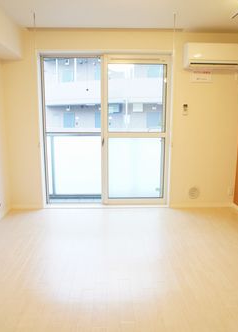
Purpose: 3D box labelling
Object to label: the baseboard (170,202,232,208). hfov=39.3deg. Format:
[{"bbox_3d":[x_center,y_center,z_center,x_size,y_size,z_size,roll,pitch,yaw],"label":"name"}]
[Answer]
[{"bbox_3d":[1.166,0.548,4.644,0.924,0.072,0.015,0,8,-1],"label":"baseboard"}]

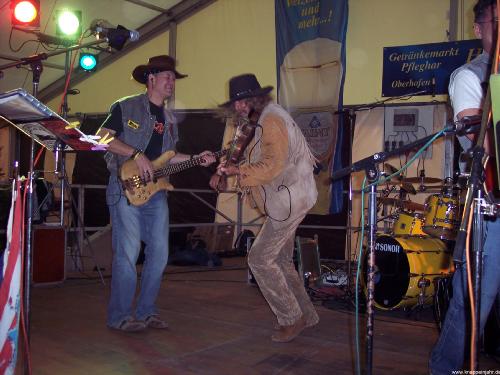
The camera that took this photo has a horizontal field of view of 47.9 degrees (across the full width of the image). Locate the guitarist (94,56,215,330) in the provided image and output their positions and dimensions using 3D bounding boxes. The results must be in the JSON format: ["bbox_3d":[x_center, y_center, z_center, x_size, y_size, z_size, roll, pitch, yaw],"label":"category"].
[{"bbox_3d":[-0.620,0.030,3.780,0.760,1.820,0.580,2,-1,-43],"label":"guitarist"}]

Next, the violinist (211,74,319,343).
[{"bbox_3d":[0.090,0.110,3.600,0.660,1.700,0.550,2,-1,-20],"label":"violinist"}]

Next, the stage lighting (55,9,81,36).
[{"bbox_3d":[-1.760,-1.590,5.430,0.250,0.270,0.320,2,13,-18],"label":"stage lighting"}]

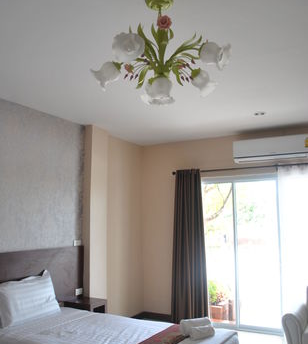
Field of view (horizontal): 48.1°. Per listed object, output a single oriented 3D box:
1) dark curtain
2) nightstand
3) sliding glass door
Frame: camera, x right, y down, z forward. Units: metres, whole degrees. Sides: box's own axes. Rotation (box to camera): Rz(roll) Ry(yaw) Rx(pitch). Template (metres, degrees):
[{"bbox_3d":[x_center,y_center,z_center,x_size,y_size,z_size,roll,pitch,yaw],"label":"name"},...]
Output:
[{"bbox_3d":[0.515,1.058,5.117,0.567,2.195,0.150,-5,-9,33],"label":"dark curtain"},{"bbox_3d":[-0.802,1.784,4.035,0.413,0.513,0.323,-5,-9,33],"label":"nightstand"},{"bbox_3d":[1.174,1.098,4.823,1.178,2.090,0.100,-5,-9,33],"label":"sliding glass door"}]

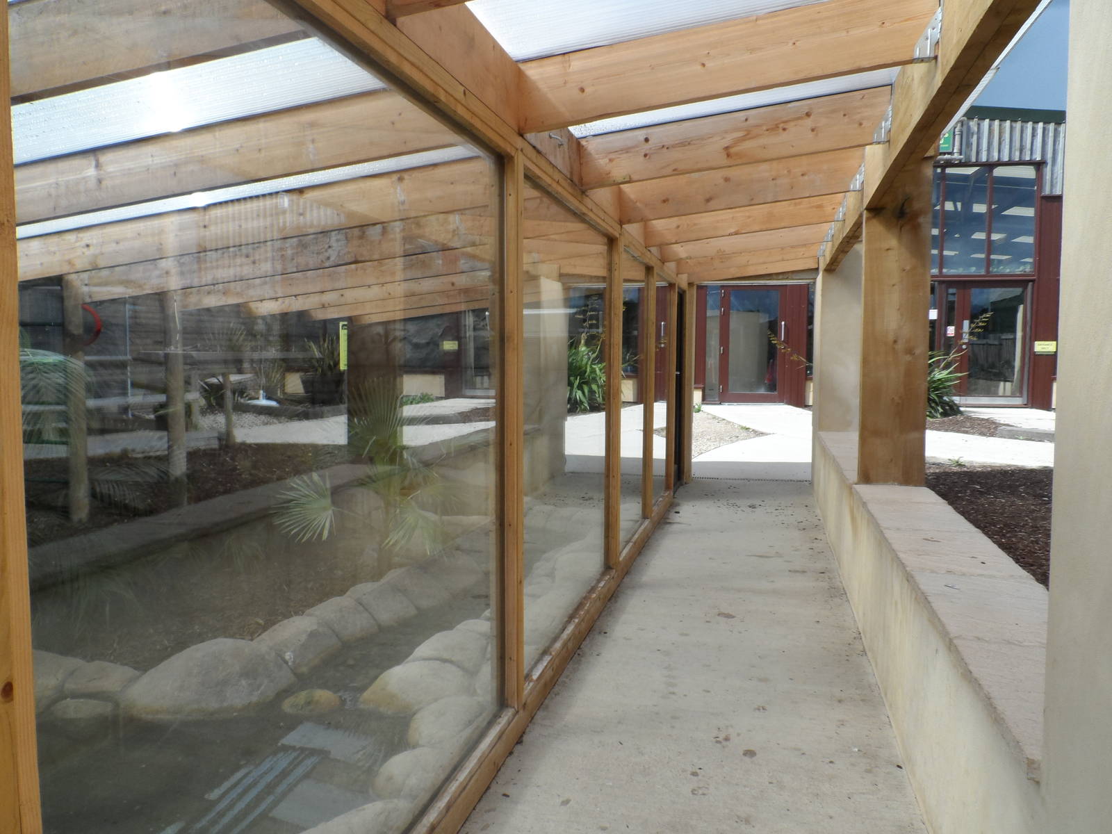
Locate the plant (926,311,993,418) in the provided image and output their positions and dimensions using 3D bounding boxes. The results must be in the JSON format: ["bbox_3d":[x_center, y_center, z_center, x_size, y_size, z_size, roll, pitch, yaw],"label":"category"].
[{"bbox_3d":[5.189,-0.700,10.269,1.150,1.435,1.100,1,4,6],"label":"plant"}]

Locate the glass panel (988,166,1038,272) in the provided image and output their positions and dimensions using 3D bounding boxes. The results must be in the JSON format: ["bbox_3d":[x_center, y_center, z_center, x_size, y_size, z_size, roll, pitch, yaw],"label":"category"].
[{"bbox_3d":[7.979,-3.417,13.450,0.718,1.820,0.030,1,4,6],"label":"glass panel"}]

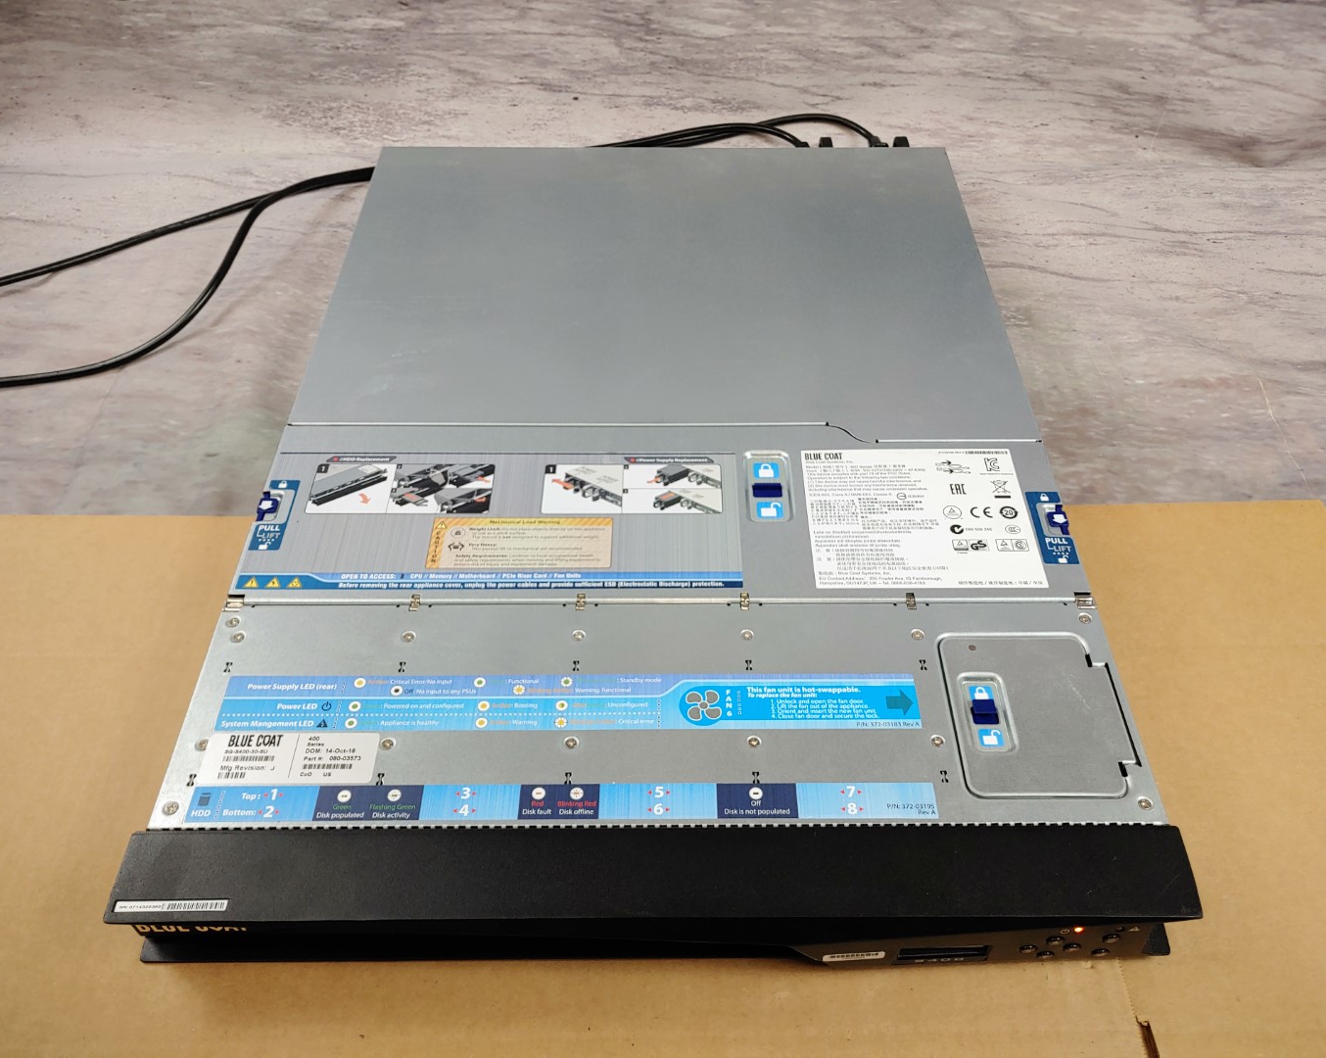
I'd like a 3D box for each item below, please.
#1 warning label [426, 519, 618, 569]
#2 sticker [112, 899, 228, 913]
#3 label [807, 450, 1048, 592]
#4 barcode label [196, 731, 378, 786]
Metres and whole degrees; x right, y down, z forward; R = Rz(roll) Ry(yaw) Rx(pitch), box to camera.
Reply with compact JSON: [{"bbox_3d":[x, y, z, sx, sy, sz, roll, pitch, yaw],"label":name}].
[{"bbox_3d":[-0.074,0.007,0.553,0.095,0.001,0.034,0,49,1],"label":"warning label"},{"bbox_3d":[-0.199,0.153,0.430,0.045,0.001,0.005,0,49,1],"label":"sticker"},{"bbox_3d":[0.136,-0.007,0.564,0.116,0.001,0.098,0,49,1],"label":"label"},{"bbox_3d":[-0.166,0.102,0.471,0.076,0.001,0.025,0,49,1],"label":"barcode label"}]

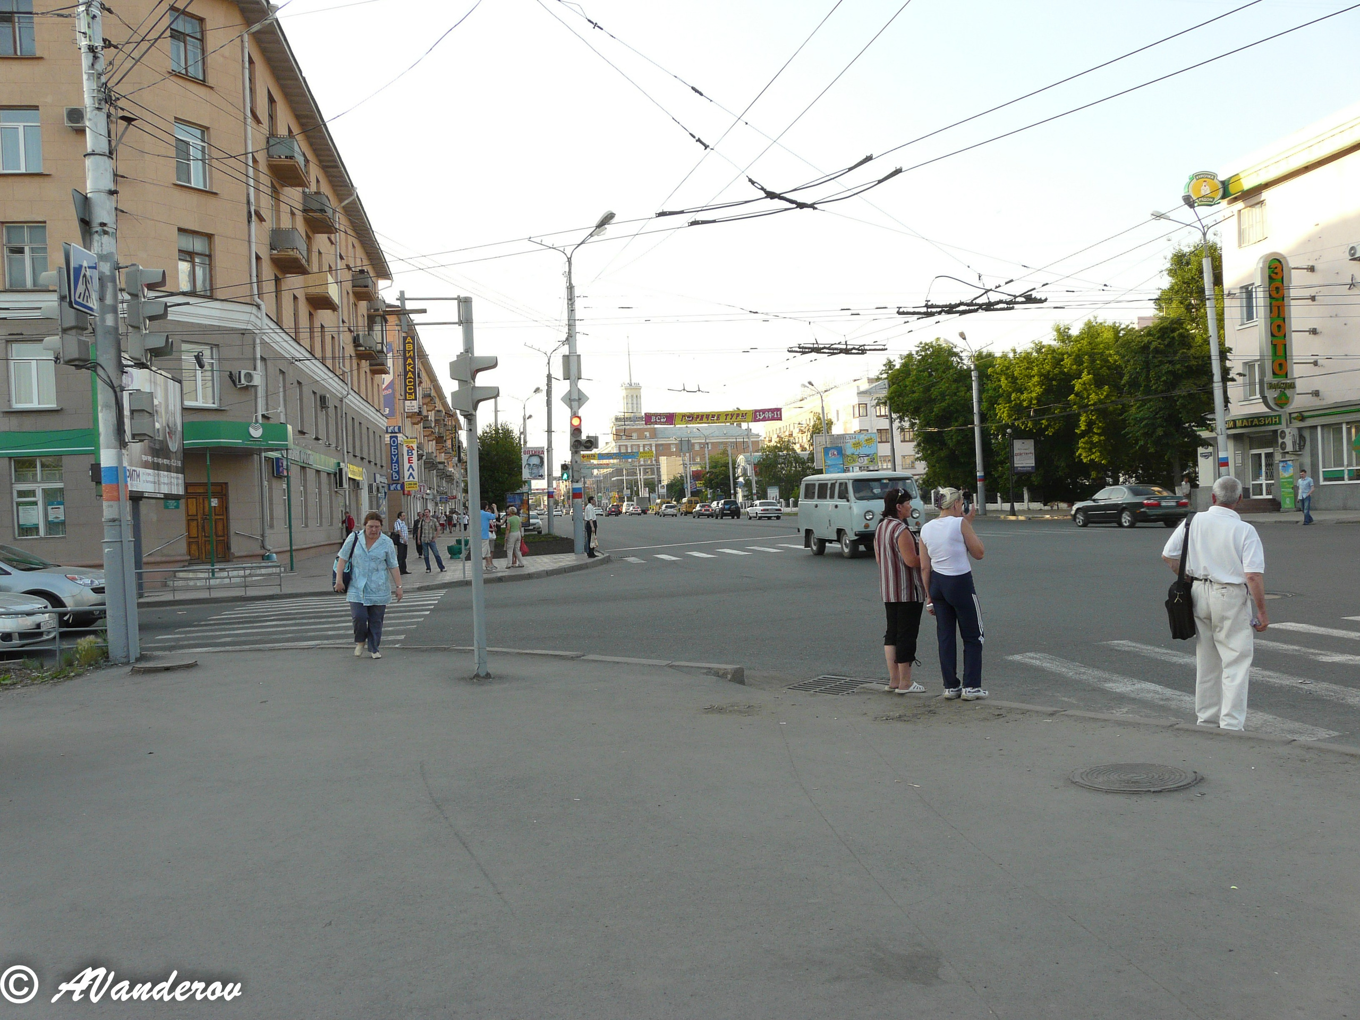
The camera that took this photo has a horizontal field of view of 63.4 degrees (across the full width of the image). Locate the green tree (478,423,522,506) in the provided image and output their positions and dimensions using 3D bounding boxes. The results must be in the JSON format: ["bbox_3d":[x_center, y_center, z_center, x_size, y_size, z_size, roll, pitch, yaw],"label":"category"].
[{"bbox_3d":[-11.974,-2.068,73.980,3.300,7.500,3.300,-2,0,-9],"label":"green tree"}]

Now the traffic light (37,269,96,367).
[{"bbox_3d":[-7.152,-2.244,12.800,0.430,1.100,0.370,-2,0,-9],"label":"traffic light"}]

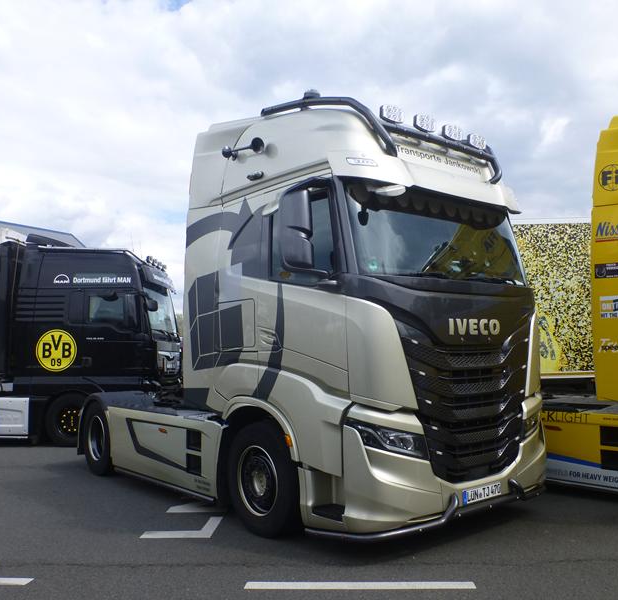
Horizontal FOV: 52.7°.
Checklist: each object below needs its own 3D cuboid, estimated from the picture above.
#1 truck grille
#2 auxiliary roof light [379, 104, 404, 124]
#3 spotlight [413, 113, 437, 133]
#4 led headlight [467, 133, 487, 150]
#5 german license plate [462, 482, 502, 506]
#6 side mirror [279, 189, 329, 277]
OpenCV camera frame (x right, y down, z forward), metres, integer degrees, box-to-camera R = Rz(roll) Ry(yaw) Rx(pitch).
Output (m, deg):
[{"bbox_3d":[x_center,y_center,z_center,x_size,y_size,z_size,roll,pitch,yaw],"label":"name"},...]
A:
[{"bbox_3d":[1.363,0.872,5.179,1.660,1.200,0.200,2,-6,-39],"label":"truck grille"},{"bbox_3d":[0.676,-1.540,5.205,0.250,0.140,0.080,2,-6,-40],"label":"auxiliary roof light"},{"bbox_3d":[0.993,-1.531,5.452,0.245,0.145,0.070,2,-6,-39],"label":"spotlight"},{"bbox_3d":[1.595,-1.506,5.943,0.245,0.145,0.070,2,-6,-39],"label":"led headlight"},{"bbox_3d":[1.413,1.572,5.082,0.520,0.110,0.015,2,-6,-39],"label":"german license plate"},{"bbox_3d":[-0.052,-0.518,4.840,0.310,0.680,0.250,2,-6,-39],"label":"side mirror"}]

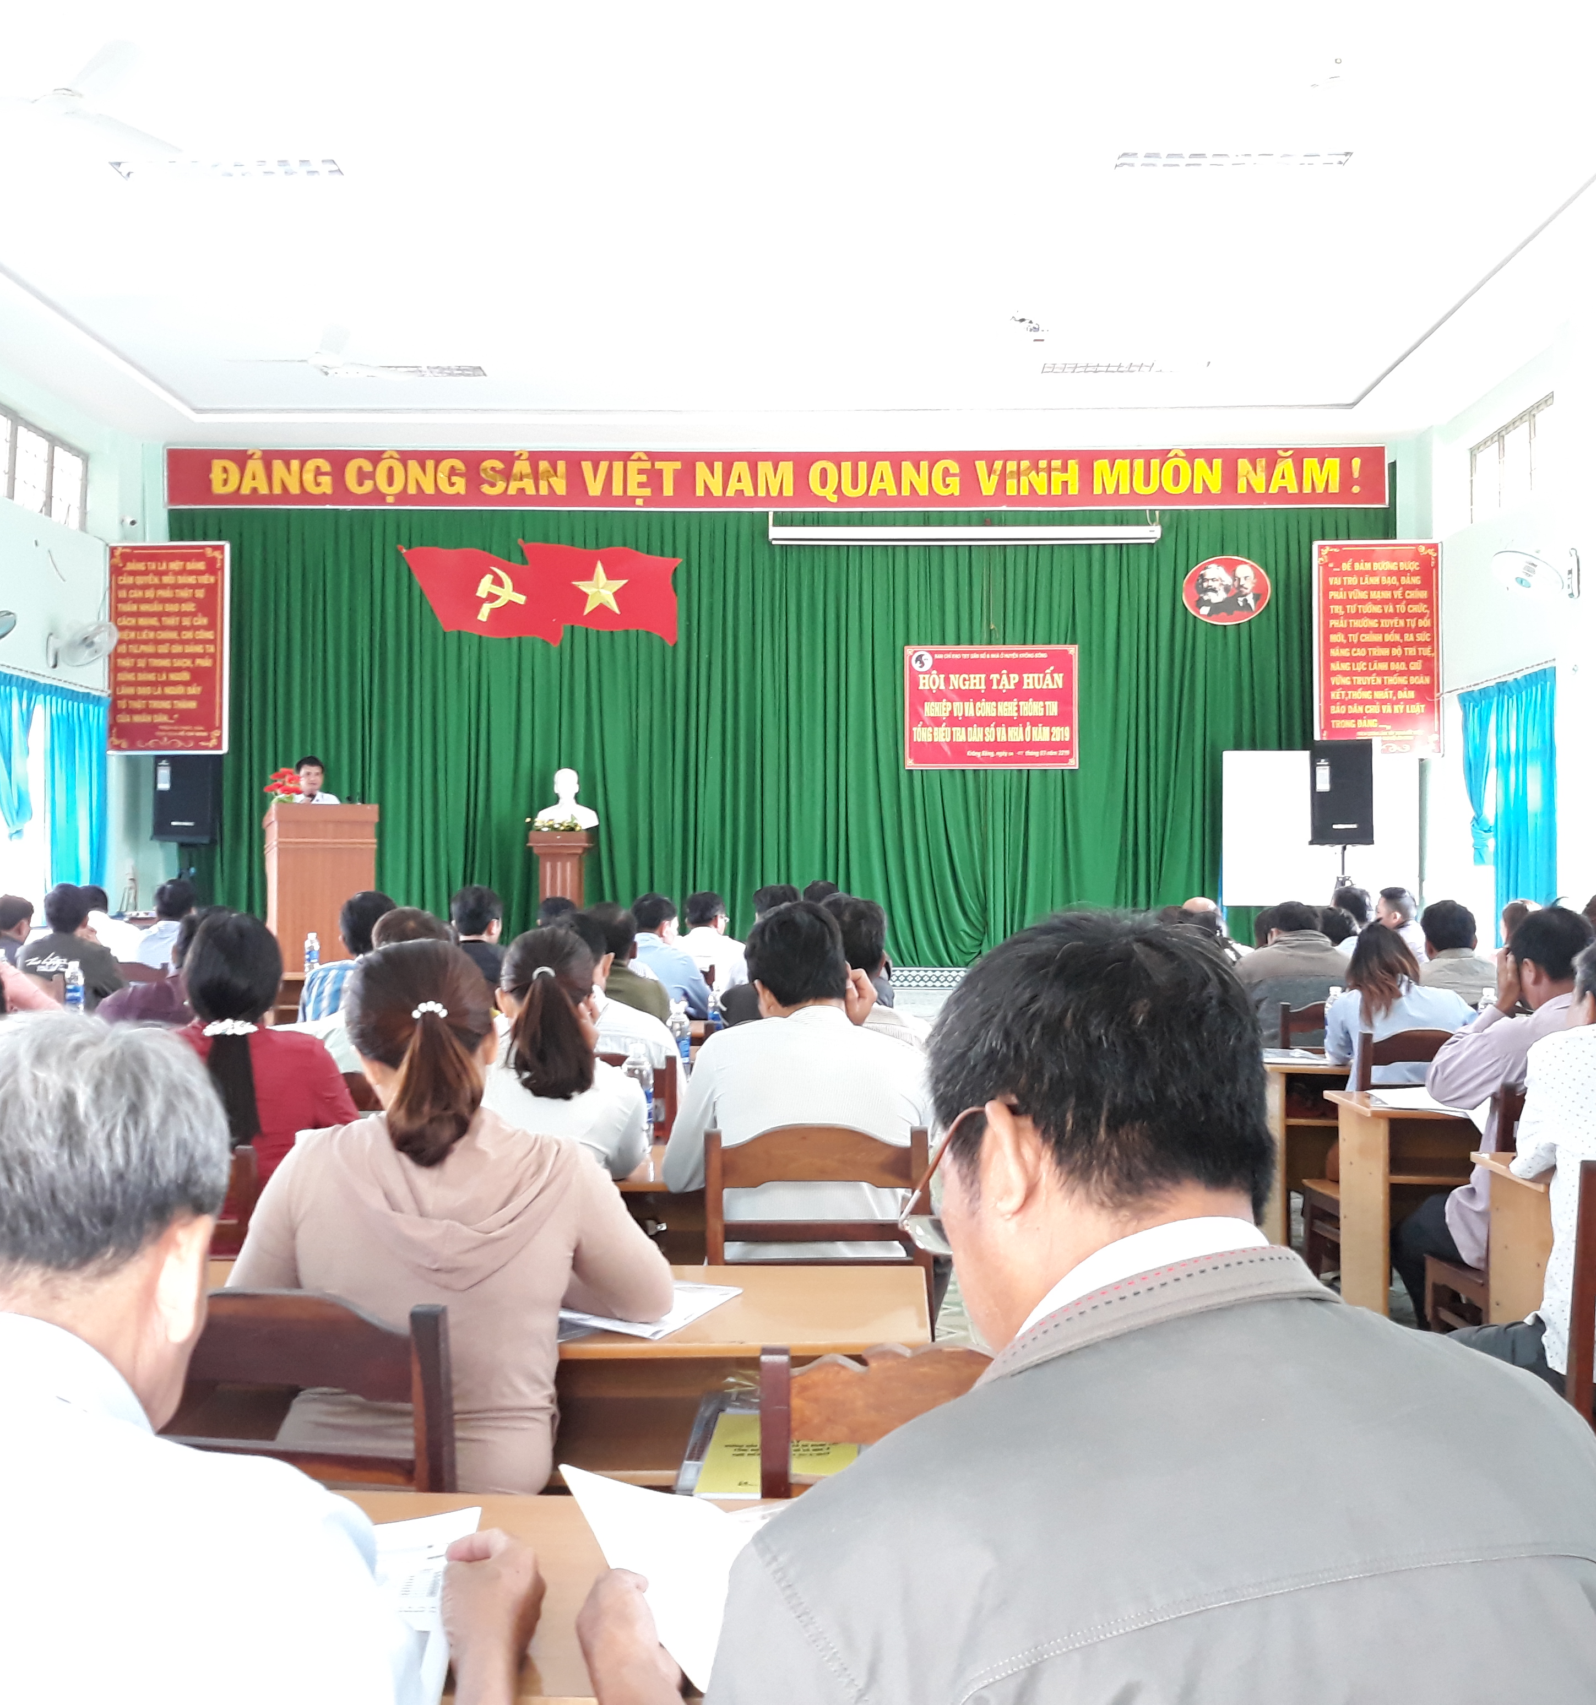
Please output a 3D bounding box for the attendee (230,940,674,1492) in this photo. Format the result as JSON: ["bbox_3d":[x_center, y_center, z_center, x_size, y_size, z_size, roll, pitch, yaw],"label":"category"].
[{"bbox_3d":[-0.395,0.715,2.100,0.490,1.235,0.650,0,-1,2],"label":"attendee"}]

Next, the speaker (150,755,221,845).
[{"bbox_3d":[-4.387,-0.434,12.750,0.430,0.730,0.410,0,-1,2],"label":"speaker"}]

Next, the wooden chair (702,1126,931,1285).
[{"bbox_3d":[0.037,0.889,3.030,0.400,0.905,0.440,0,-1,2],"label":"wooden chair"}]

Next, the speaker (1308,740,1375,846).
[{"bbox_3d":[3.798,-0.421,12.350,0.430,0.730,0.410,0,-1,5],"label":"speaker"}]

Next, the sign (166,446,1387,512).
[{"bbox_3d":[-0.156,-2.737,12.950,8.950,0.480,0.060,0,-1,1],"label":"sign"}]

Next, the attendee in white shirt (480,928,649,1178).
[{"bbox_3d":[-0.451,0.752,3.239,0.450,1.240,0.750,0,-1,2],"label":"attendee in white shirt"}]

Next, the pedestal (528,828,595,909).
[{"bbox_3d":[-1.685,0.423,12.600,0.470,1.150,0.450,0,-1,2],"label":"pedestal"}]

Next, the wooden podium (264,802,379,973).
[{"bbox_3d":[-2.980,0.311,11.100,0.670,1.200,0.500,0,-1,-21],"label":"wooden podium"}]

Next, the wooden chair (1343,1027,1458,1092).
[{"bbox_3d":[1.760,0.964,5.120,0.420,0.920,0.450,0,-1,2],"label":"wooden chair"}]

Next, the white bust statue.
[{"bbox_3d":[-1.480,-0.345,11.400,0.400,0.410,0.240,0,-1,2],"label":"white bust statue"}]

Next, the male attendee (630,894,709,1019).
[{"bbox_3d":[-0.564,0.815,7.638,0.500,1.270,0.750,0,-1,7],"label":"male attendee"}]

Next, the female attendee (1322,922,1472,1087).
[{"bbox_3d":[1.580,0.775,4.740,0.440,1.170,0.650,0,-1,2],"label":"female attendee"}]

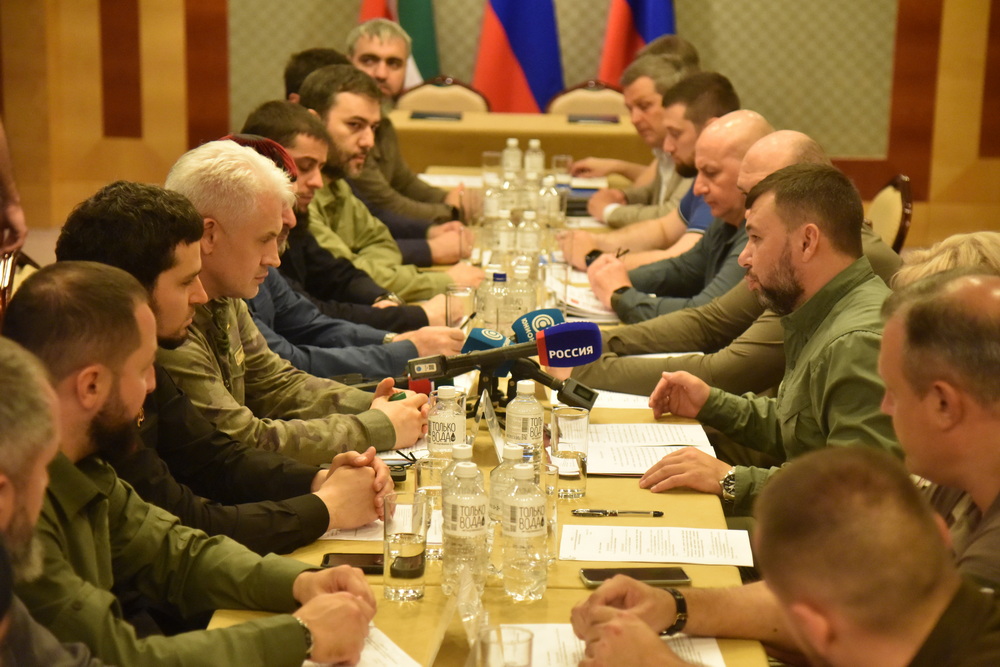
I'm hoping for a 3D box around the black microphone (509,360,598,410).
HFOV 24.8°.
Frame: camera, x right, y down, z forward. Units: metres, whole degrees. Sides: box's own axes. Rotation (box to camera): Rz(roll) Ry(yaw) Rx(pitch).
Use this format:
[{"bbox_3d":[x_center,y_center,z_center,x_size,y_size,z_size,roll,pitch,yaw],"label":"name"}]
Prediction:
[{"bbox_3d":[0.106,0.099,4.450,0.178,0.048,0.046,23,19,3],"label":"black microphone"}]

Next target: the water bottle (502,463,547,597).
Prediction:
[{"bbox_3d":[0.034,0.285,3.281,0.065,0.194,0.065,0,10,-8],"label":"water bottle"}]

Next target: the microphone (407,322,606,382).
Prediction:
[{"bbox_3d":[0.010,0.038,4.440,0.378,0.076,0.075,-8,9,10],"label":"microphone"}]

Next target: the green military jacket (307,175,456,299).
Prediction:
[{"bbox_3d":[-0.382,-0.153,6.122,0.500,0.505,0.580,5,11,21],"label":"green military jacket"}]

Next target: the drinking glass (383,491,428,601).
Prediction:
[{"bbox_3d":[-0.138,0.309,3.313,0.064,0.147,0.064,1,11,0],"label":"drinking glass"}]

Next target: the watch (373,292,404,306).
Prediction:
[{"bbox_3d":[-0.271,-0.078,5.583,0.065,0.055,0.038,22,3,-19],"label":"watch"}]

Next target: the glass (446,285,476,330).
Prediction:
[{"bbox_3d":[-0.088,-0.031,5.130,0.065,0.147,0.065,1,11,0],"label":"glass"}]

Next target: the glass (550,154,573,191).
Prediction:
[{"bbox_3d":[0.200,-0.502,7.401,0.062,0.145,0.062,1,11,0],"label":"glass"}]

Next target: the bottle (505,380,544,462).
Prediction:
[{"bbox_3d":[0.043,0.179,3.844,0.067,0.197,0.067,1,11,0],"label":"bottle"}]

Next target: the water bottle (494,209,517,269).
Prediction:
[{"bbox_3d":[0.011,-0.231,6.125,0.065,0.194,0.065,1,10,0],"label":"water bottle"}]

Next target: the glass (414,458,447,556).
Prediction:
[{"bbox_3d":[-0.099,0.270,3.490,0.061,0.144,0.061,1,10,0],"label":"glass"}]

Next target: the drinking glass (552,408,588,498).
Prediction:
[{"bbox_3d":[0.119,0.203,3.864,0.062,0.145,0.062,1,11,0],"label":"drinking glass"}]

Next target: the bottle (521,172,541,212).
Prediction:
[{"bbox_3d":[0.090,-0.362,6.559,0.067,0.197,0.067,-3,12,-20],"label":"bottle"}]

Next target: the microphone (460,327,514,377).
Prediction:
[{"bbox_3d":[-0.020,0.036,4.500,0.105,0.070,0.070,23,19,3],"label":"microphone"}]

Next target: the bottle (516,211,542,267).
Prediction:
[{"bbox_3d":[0.077,-0.228,6.072,0.066,0.196,0.066,1,11,0],"label":"bottle"}]

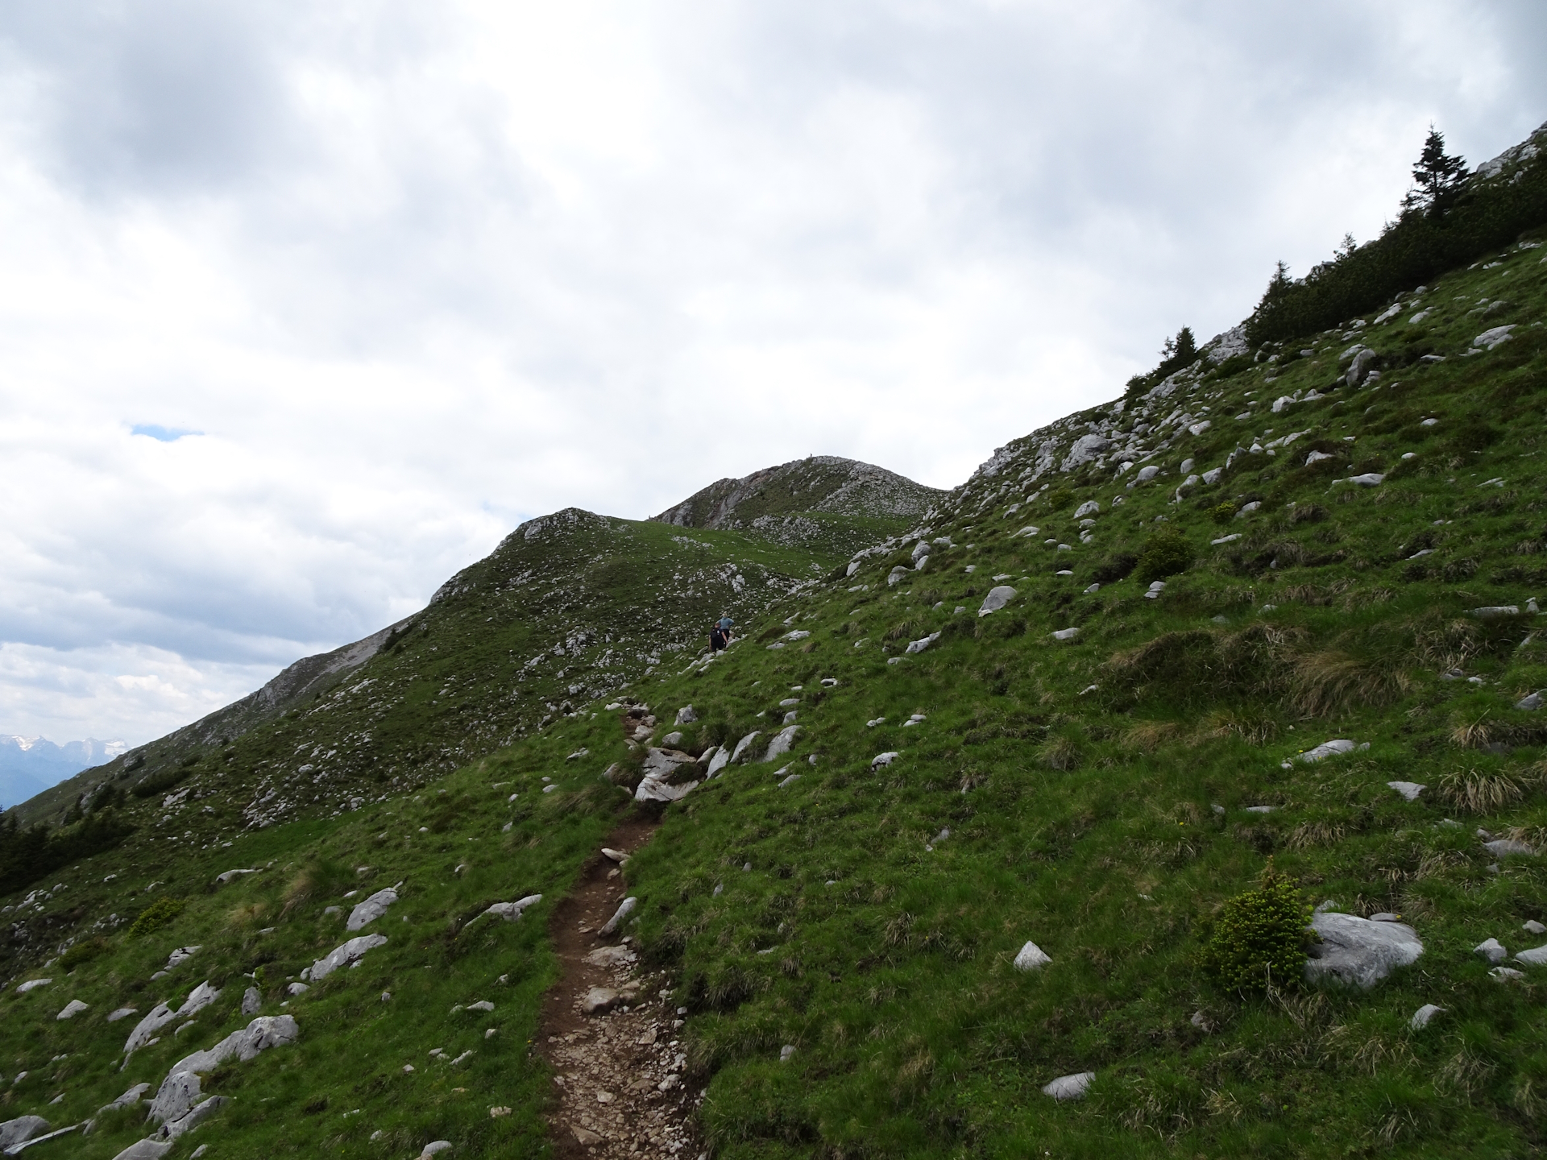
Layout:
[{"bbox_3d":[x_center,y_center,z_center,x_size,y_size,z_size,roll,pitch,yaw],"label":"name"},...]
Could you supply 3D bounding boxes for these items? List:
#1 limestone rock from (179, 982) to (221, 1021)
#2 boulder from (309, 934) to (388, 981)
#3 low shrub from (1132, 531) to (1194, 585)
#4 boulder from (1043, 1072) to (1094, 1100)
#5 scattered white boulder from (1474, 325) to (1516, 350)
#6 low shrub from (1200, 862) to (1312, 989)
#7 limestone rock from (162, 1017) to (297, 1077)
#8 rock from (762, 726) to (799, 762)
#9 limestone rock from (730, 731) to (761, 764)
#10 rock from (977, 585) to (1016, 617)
[{"bbox_3d":[-6.410,4.706,12.000,0.443,0.346,0.354,4,-10,-27],"label":"limestone rock"},{"bbox_3d":[-4.617,4.110,11.700,0.839,0.393,0.503,3,-9,-21],"label":"boulder"},{"bbox_3d":[5.630,-0.320,15.500,0.811,0.724,0.730,-3,-9,20],"label":"low shrub"},{"bbox_3d":[1.098,1.884,4.000,0.199,0.070,0.149,-2,-9,14],"label":"boulder"},{"bbox_3d":[18.177,-6.093,27.000,0.898,0.366,0.674,-6,-11,35],"label":"scattered white boulder"},{"bbox_3d":[1.969,1.405,4.400,0.414,0.492,0.393,-4,-9,23],"label":"low shrub"},{"bbox_3d":[-4.917,4.241,9.800,1.132,0.396,0.679,4,-10,-25],"label":"limestone rock"},{"bbox_3d":[0.106,2.221,14.500,0.530,0.553,0.424,0,-9,0],"label":"rock"},{"bbox_3d":[-0.375,2.317,14.800,0.469,0.492,0.375,0,-9,-1],"label":"limestone rock"},{"bbox_3d":[4.075,0.390,19.500,0.729,0.549,0.584,-2,-9,12],"label":"rock"}]

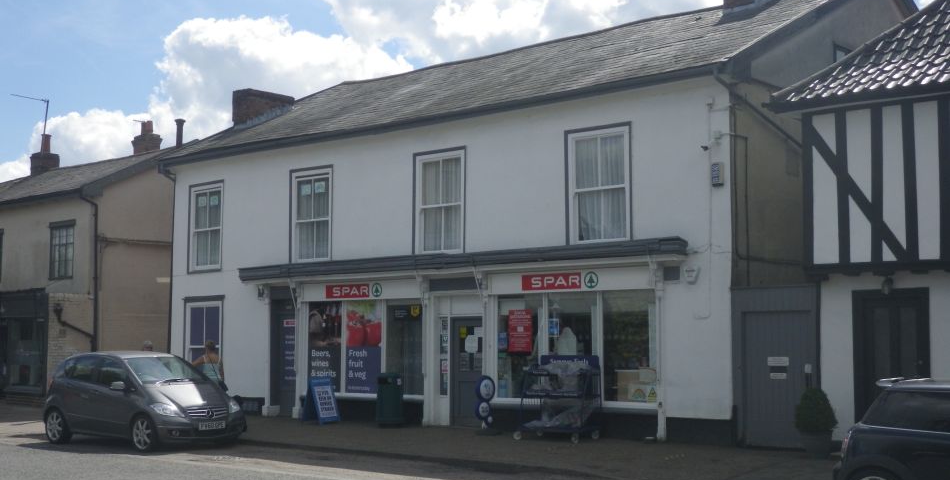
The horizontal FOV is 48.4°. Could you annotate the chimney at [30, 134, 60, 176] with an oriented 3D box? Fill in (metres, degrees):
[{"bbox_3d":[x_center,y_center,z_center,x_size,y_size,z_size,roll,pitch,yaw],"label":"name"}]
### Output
[{"bbox_3d":[-13.926,-2.756,34.298,0.740,1.320,0.600,-5,-8,41],"label":"chimney"}]

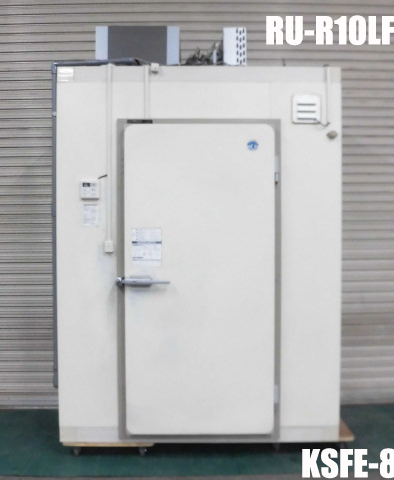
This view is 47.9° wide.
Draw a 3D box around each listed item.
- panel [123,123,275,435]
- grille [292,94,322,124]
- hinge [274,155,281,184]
[{"bbox_3d":[0.016,0.227,2.563,0.857,1.776,0.070,0,1,0],"label":"panel"},{"bbox_3d":[0.626,-0.744,2.547,0.166,0.169,0.030,0,1,0],"label":"grille"},{"bbox_3d":[0.460,-0.403,2.556,0.035,0.165,0.040,0,1,0],"label":"hinge"}]

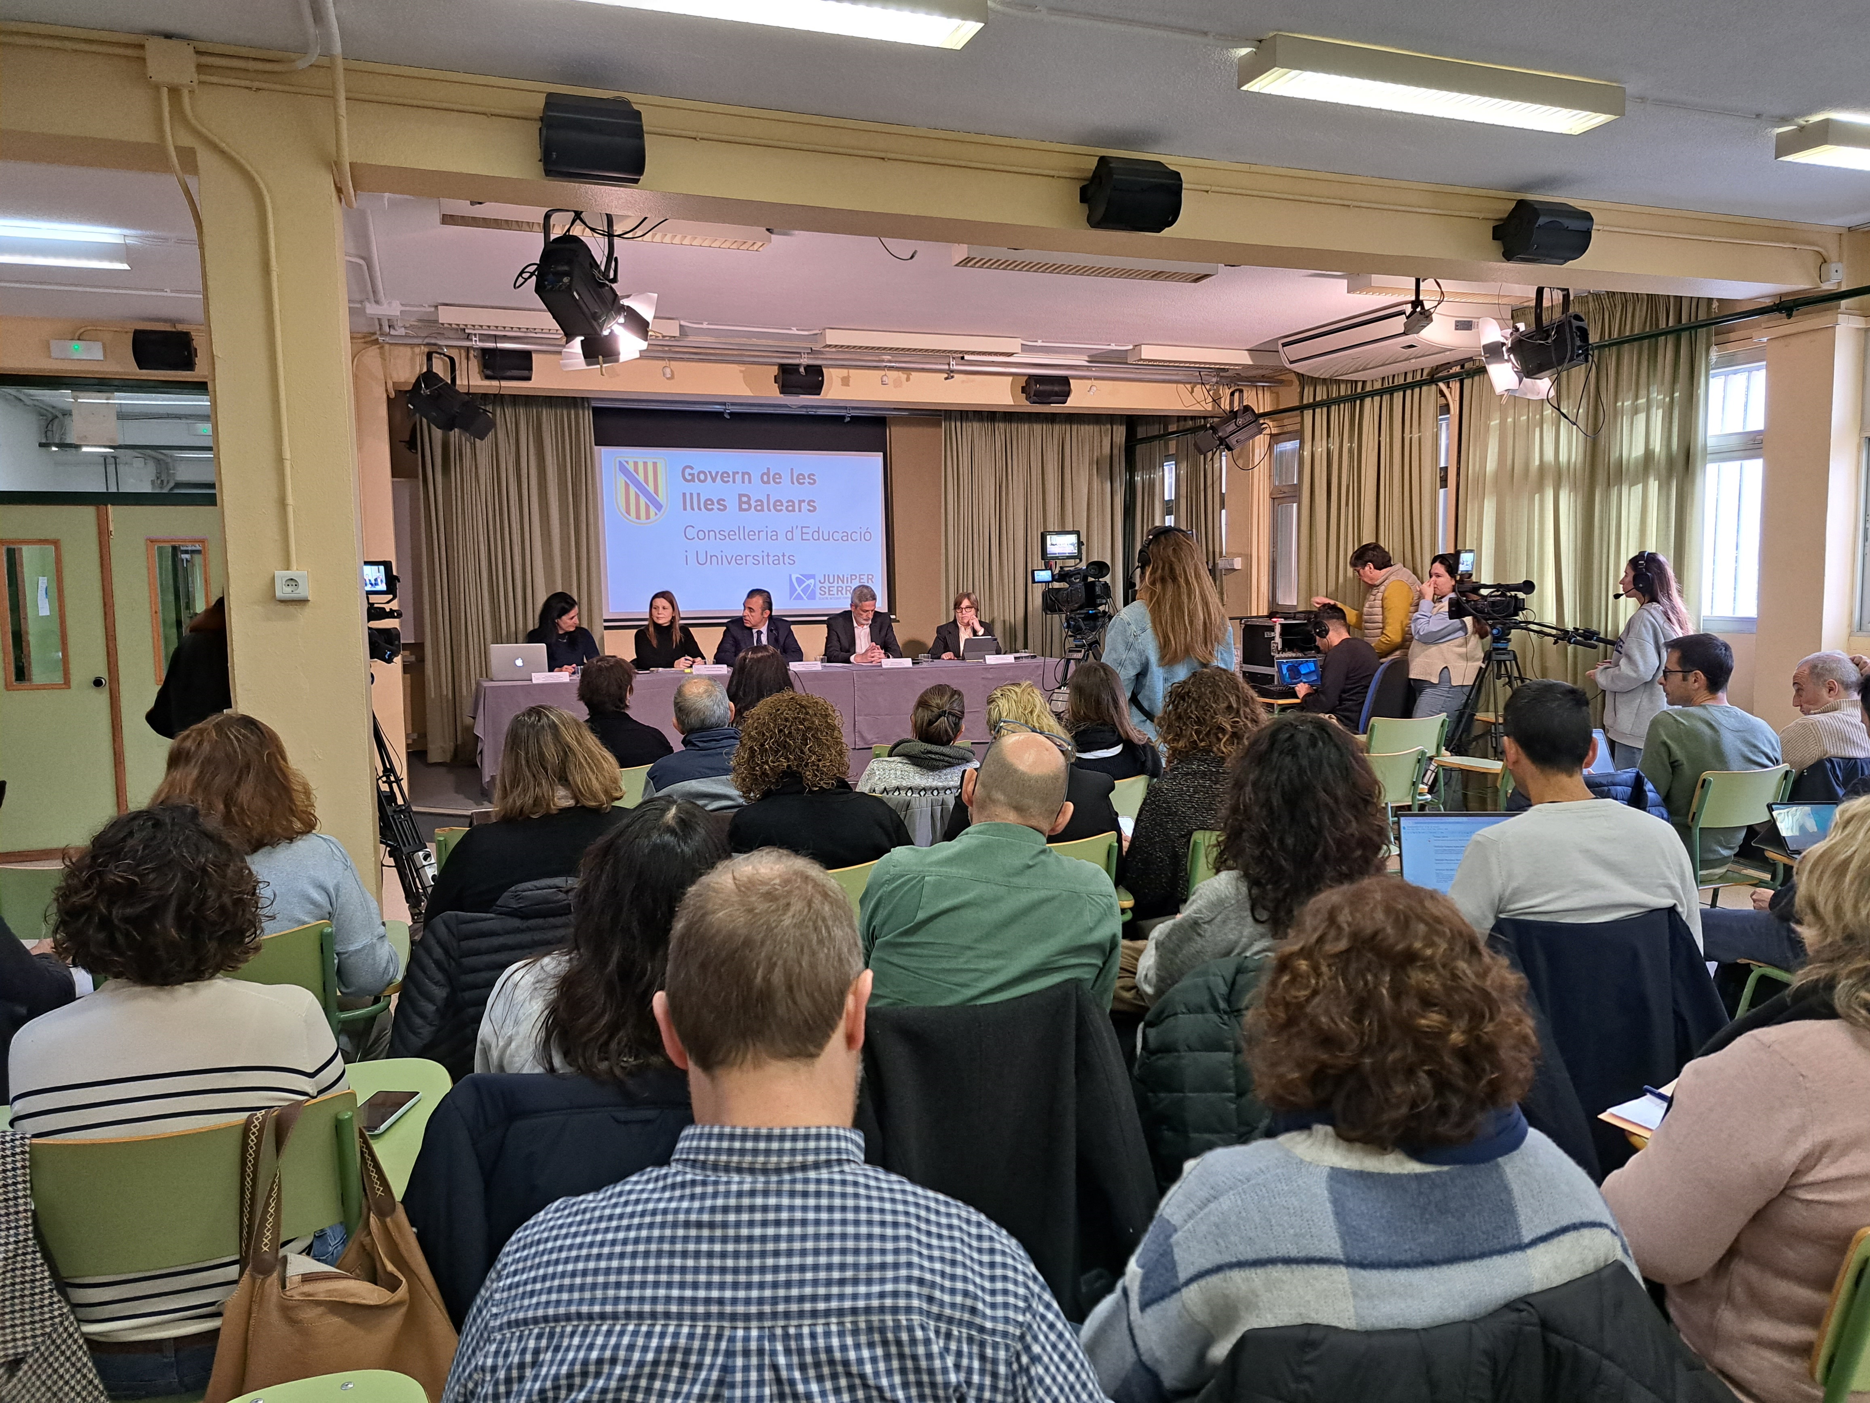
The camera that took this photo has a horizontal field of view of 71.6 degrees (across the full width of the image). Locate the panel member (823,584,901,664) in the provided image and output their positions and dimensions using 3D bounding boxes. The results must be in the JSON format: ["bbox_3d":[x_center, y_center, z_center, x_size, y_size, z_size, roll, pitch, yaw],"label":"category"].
[{"bbox_3d":[-0.461,-0.182,9.228,0.550,1.284,0.700,-3,6,-21],"label":"panel member"}]

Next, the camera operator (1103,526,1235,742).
[{"bbox_3d":[0.980,0.159,5.350,0.520,1.740,0.380,-3,6,-25],"label":"camera operator"}]

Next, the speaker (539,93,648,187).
[{"bbox_3d":[-0.949,-1.567,3.614,0.276,0.212,0.197,-3,18,-20],"label":"speaker"}]

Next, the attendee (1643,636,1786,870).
[{"bbox_3d":[2.467,0.393,4.584,0.520,1.285,0.780,-3,6,-21],"label":"attendee"}]

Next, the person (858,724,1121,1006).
[{"bbox_3d":[0.022,0.653,2.555,0.510,1.250,0.820,-3,5,-20],"label":"person"}]

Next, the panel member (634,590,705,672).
[{"bbox_3d":[-1.827,-0.136,9.096,0.500,1.270,0.750,-4,6,-27],"label":"panel member"}]

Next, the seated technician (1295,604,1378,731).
[{"bbox_3d":[2.298,0.119,7.577,0.780,1.340,0.520,4,7,43],"label":"seated technician"}]

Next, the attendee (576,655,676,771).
[{"bbox_3d":[-1.319,0.439,5.259,0.500,1.258,0.780,-2,6,-17],"label":"attendee"}]

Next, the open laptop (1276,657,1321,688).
[{"bbox_3d":[2.246,-0.181,7.769,0.325,0.205,0.290,-3,6,-18],"label":"open laptop"}]

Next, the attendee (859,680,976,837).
[{"bbox_3d":[-0.098,0.516,4.255,0.480,1.189,0.750,-3,6,-21],"label":"attendee"}]

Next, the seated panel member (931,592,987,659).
[{"bbox_3d":[0.192,-0.209,9.944,0.522,1.251,0.709,-2,6,-16],"label":"seated panel member"}]

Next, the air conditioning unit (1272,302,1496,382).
[{"bbox_3d":[2.783,-2.193,7.979,0.660,0.240,1.330,-3,6,-21],"label":"air conditioning unit"}]

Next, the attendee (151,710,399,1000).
[{"bbox_3d":[-1.563,0.630,3.053,0.520,1.250,0.820,-3,5,-20],"label":"attendee"}]

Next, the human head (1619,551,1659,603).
[{"bbox_3d":[3.242,-0.580,5.989,0.167,0.212,0.187,3,7,32],"label":"human head"}]

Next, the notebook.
[{"bbox_3d":[1.377,0.422,3.220,0.360,0.230,0.290,-1,6,0],"label":"notebook"}]

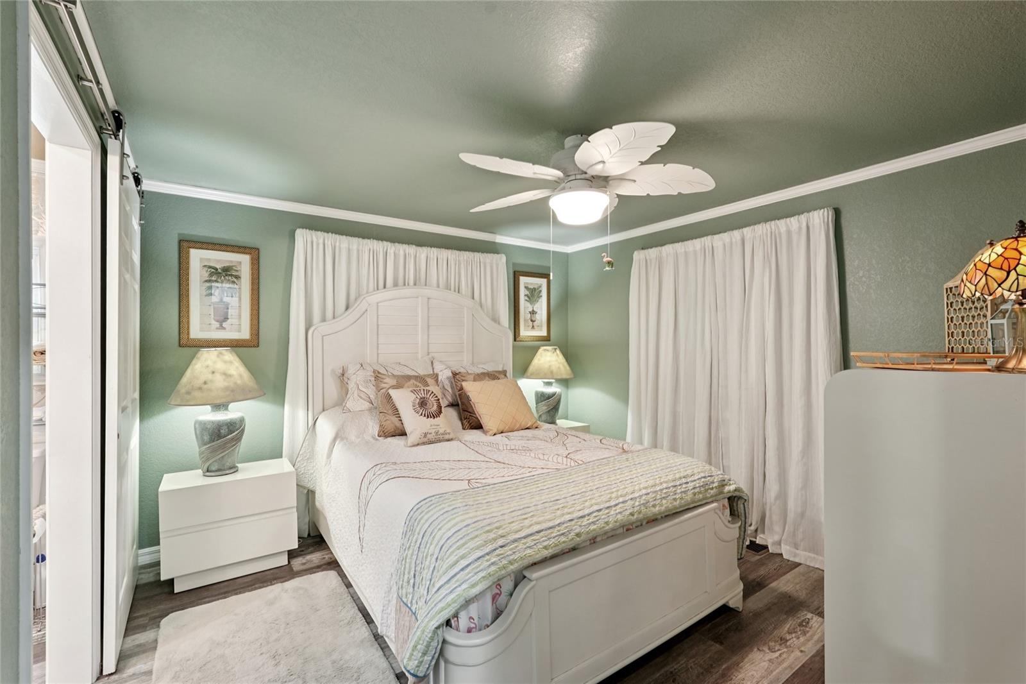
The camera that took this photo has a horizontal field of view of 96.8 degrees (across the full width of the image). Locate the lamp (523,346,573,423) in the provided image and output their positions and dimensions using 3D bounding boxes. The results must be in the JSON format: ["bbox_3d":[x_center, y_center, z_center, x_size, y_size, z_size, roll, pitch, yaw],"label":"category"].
[{"bbox_3d":[0.329,0.391,4.160,0.470,0.730,0.470,0,0,0],"label":"lamp"}]

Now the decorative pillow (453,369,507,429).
[{"bbox_3d":[-0.186,0.381,3.211,0.450,0.430,0.140,0,-22,-35],"label":"decorative pillow"}]

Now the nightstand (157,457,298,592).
[{"bbox_3d":[-1.636,1.035,2.646,0.640,0.556,0.368,0,0,-35],"label":"nightstand"}]

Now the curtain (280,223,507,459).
[{"bbox_3d":[-0.783,0.274,3.593,1.880,2.080,0.130,0,0,-35],"label":"curtain"}]

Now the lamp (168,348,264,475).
[{"bbox_3d":[-1.724,0.393,2.672,0.470,0.730,0.470,0,0,-35],"label":"lamp"}]

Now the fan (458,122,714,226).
[{"bbox_3d":[0.317,-0.752,2.188,1.300,0.410,1.300,0,0,-35],"label":"fan"}]

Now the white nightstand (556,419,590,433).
[{"bbox_3d":[0.339,1.033,4.102,0.640,0.556,0.368,0,0,-35],"label":"white nightstand"}]

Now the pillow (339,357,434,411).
[{"bbox_3d":[-0.870,0.298,3.142,0.660,0.440,0.160,0,-30,-35],"label":"pillow"}]

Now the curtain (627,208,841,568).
[{"bbox_3d":[1.410,0.266,3.251,0.170,2.080,1.590,0,0,-35],"label":"curtain"}]

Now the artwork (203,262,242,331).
[{"bbox_3d":[-1.850,-0.292,2.905,0.215,0.435,0.025,0,0,-35],"label":"artwork"}]

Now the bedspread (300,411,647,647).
[{"bbox_3d":[-0.149,0.795,2.709,1.730,0.660,2.050,0,0,-35],"label":"bedspread"}]

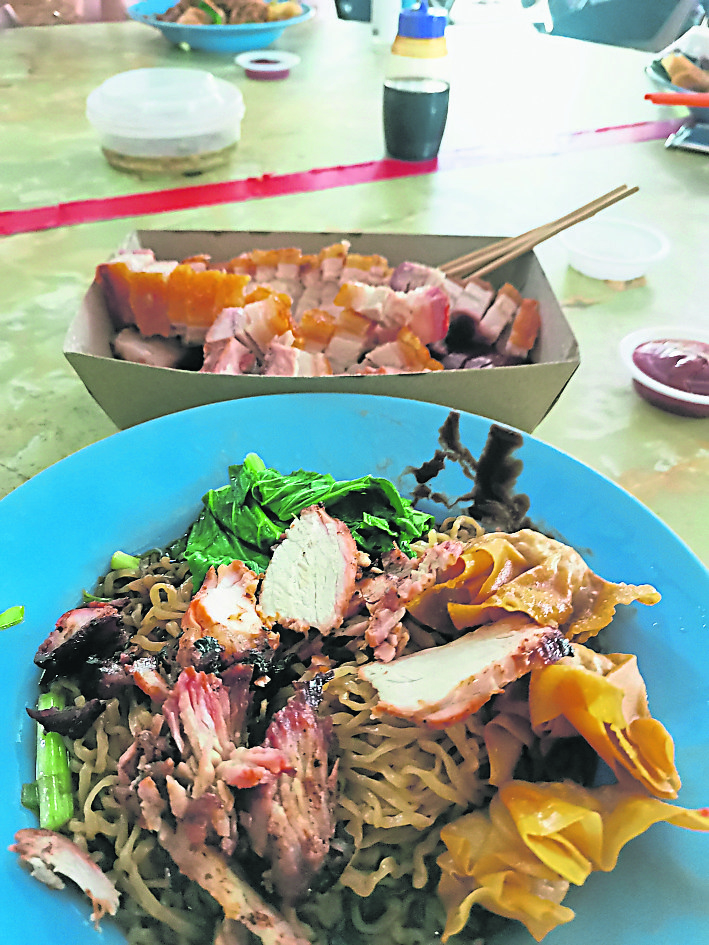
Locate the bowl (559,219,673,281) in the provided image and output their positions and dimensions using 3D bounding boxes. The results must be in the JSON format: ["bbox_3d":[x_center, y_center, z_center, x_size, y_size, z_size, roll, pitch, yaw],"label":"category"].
[{"bbox_3d":[0.165,-0.143,0.457,0.067,0.018,0.067,1,45,-1],"label":"bowl"}]

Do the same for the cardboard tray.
[{"bbox_3d":[-0.011,-0.064,0.345,0.210,0.050,0.115,1,45,-1],"label":"cardboard tray"}]

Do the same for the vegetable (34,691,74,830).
[{"bbox_3d":[-0.085,0.082,0.201,0.010,0.010,0.041,-14,47,-15],"label":"vegetable"}]

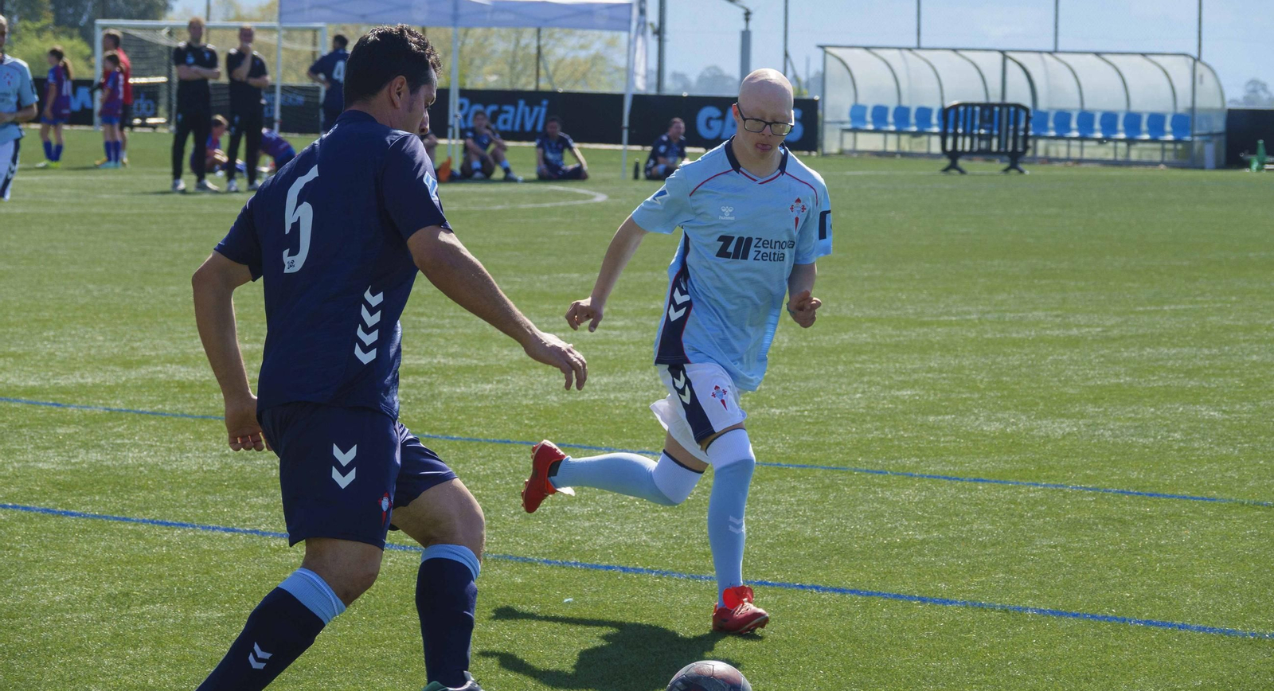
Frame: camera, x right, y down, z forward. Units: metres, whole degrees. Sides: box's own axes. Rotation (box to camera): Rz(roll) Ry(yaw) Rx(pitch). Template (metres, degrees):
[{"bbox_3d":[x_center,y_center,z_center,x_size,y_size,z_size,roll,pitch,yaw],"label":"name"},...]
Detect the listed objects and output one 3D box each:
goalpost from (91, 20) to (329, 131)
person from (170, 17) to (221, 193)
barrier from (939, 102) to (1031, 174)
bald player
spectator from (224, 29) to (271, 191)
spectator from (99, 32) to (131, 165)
[{"bbox_3d":[-7.270,-4.962,88.875,6.180,2.090,1.900,4,5,42],"label":"goalpost"},{"bbox_3d":[-4.529,-2.465,49.000,0.520,1.780,0.380,1,4,-7],"label":"person"},{"bbox_3d":[5.179,-3.083,71.000,1.950,1.040,0.500,-2,5,-43],"label":"barrier"},{"bbox_3d":[0.133,0.017,13.700,0.700,1.610,0.800,-1,4,-33],"label":"bald player"},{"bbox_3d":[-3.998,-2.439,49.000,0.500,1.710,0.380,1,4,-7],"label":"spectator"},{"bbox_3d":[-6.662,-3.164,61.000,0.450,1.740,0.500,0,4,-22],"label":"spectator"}]

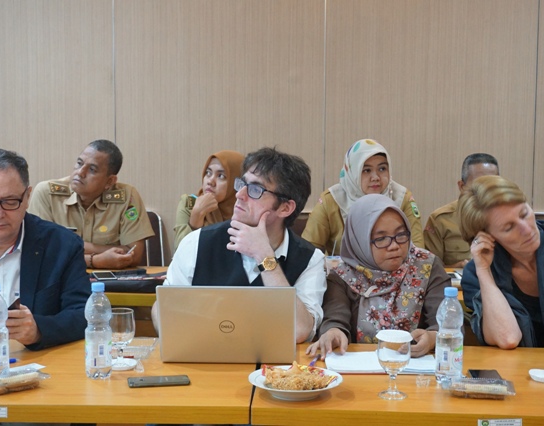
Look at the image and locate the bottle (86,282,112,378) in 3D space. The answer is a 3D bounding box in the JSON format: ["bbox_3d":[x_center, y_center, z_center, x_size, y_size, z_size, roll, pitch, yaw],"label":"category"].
[{"bbox_3d":[-0.427,0.292,2.667,0.067,0.237,0.067,0,7,0],"label":"bottle"}]

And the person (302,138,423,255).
[{"bbox_3d":[0.378,0.341,4.338,0.520,1.267,0.740,0,7,0],"label":"person"}]

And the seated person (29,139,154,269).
[{"bbox_3d":[-0.756,0.339,4.338,0.560,1.255,0.740,2,7,15],"label":"seated person"}]

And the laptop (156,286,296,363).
[{"bbox_3d":[-0.109,0.279,2.846,0.350,0.227,0.327,1,7,2],"label":"laptop"}]

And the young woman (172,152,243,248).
[{"bbox_3d":[-0.223,0.361,4.371,0.500,1.210,0.740,3,7,18],"label":"young woman"}]

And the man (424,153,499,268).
[{"bbox_3d":[0.890,0.371,4.351,0.540,1.211,0.740,0,7,-5],"label":"man"}]

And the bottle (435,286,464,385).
[{"bbox_3d":[0.438,0.301,2.647,0.067,0.236,0.067,0,7,0],"label":"bottle"}]

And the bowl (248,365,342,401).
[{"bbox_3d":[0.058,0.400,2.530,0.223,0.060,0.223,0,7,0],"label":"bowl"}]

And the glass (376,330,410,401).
[{"bbox_3d":[0.286,0.354,2.515,0.082,0.158,0.082,0,7,0],"label":"glass"}]

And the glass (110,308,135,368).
[{"bbox_3d":[-0.388,0.324,2.770,0.074,0.150,0.074,0,7,0],"label":"glass"}]

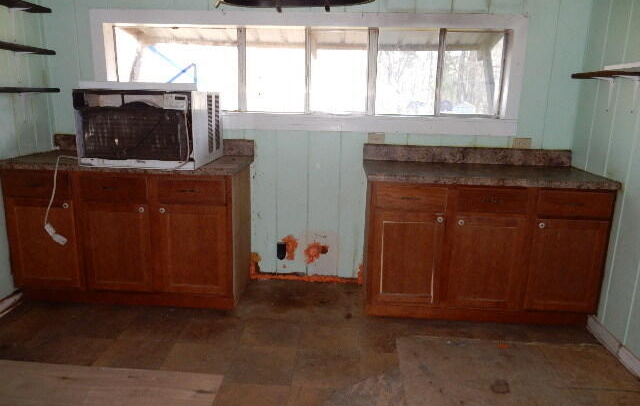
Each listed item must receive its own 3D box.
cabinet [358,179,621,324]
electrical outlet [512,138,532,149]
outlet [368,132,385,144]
[{"bbox_3d":[0.999,0.253,3.053,1.377,0.876,0.600,2,13,3],"label":"cabinet"},{"bbox_3d":[1.389,-0.404,3.177,0.120,0.072,0.012,2,13,3],"label":"electrical outlet"},{"bbox_3d":[0.400,-0.448,3.229,0.116,0.074,0.012,2,13,3],"label":"outlet"}]

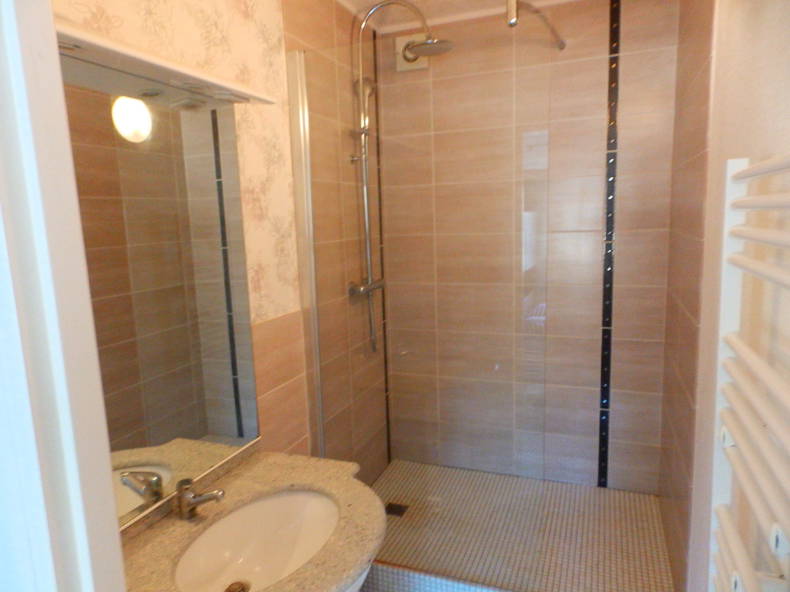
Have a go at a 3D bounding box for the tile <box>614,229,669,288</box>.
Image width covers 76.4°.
[{"bbox_3d":[1.109,-0.170,2.268,0.220,0.251,0.010,1,9,20],"label":"tile"}]

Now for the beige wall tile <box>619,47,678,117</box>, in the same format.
[{"bbox_3d":[1.073,-0.911,2.139,0.221,0.250,0.015,1,9,20],"label":"beige wall tile"}]

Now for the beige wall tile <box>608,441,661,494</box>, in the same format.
[{"bbox_3d":[1.144,0.827,2.415,0.220,0.248,0.010,1,9,20],"label":"beige wall tile"}]

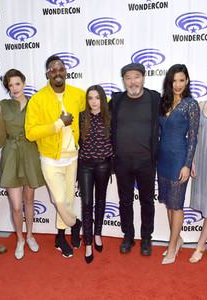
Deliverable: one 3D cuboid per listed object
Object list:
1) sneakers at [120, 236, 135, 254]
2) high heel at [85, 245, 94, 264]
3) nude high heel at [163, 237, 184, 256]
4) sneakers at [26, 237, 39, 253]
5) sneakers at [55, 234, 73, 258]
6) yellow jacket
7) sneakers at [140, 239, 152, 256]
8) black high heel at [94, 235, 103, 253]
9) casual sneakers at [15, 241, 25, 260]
[{"bbox_3d":[0.263,0.920,3.028,0.105,0.120,0.285,3,10,22],"label":"sneakers"},{"bbox_3d":[-0.137,0.972,2.871,0.080,0.130,0.220,-1,9,-2],"label":"high heel"},{"bbox_3d":[0.679,0.940,2.935,0.235,0.140,0.080,-5,10,-25],"label":"nude high heel"},{"bbox_3d":[-0.737,0.961,3.117,0.095,0.095,0.265,-6,10,-26],"label":"sneakers"},{"bbox_3d":[-0.394,0.914,2.960,0.100,0.180,0.285,-6,11,-27],"label":"sneakers"},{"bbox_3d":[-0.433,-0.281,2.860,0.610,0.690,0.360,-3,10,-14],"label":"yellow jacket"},{"bbox_3d":[0.427,0.924,2.983,0.105,0.120,0.285,0,10,8],"label":"sneakers"},{"bbox_3d":[-0.048,0.924,3.025,0.080,0.125,0.215,-2,10,-7],"label":"black high heel"},{"bbox_3d":[-0.827,0.982,3.002,0.095,0.095,0.265,-2,9,-6],"label":"casual sneakers"}]

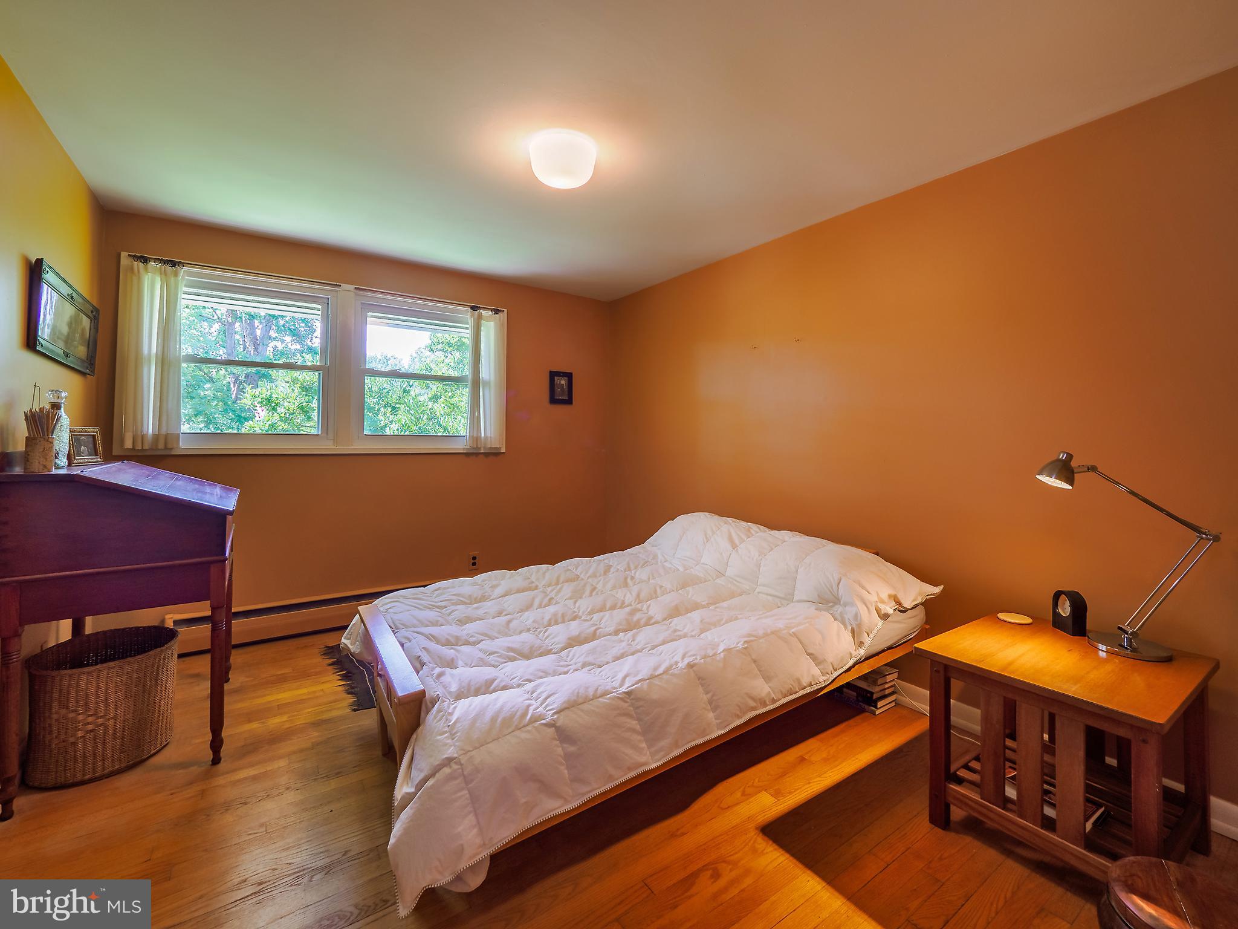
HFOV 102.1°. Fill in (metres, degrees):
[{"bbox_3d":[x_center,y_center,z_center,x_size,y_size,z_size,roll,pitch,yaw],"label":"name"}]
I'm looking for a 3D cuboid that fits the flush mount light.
[{"bbox_3d":[-0.239,-1.234,2.086,0.282,0.151,0.282,0,1,0],"label":"flush mount light"}]

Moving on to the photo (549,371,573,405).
[{"bbox_3d":[-0.467,-0.626,4.097,0.217,0.268,0.024,-1,1,-34],"label":"photo"}]

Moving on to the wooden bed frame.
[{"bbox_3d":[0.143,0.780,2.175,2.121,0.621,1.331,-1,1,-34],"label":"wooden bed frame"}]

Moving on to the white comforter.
[{"bbox_3d":[0.075,0.601,2.134,2.193,0.500,1.518,-1,1,-34],"label":"white comforter"}]

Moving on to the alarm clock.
[{"bbox_3d":[1.592,0.520,1.769,0.050,0.140,0.100,0,1,8],"label":"alarm clock"}]

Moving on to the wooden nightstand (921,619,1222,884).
[{"bbox_3d":[1.381,0.870,1.565,0.639,0.545,0.558,-1,1,-34],"label":"wooden nightstand"}]

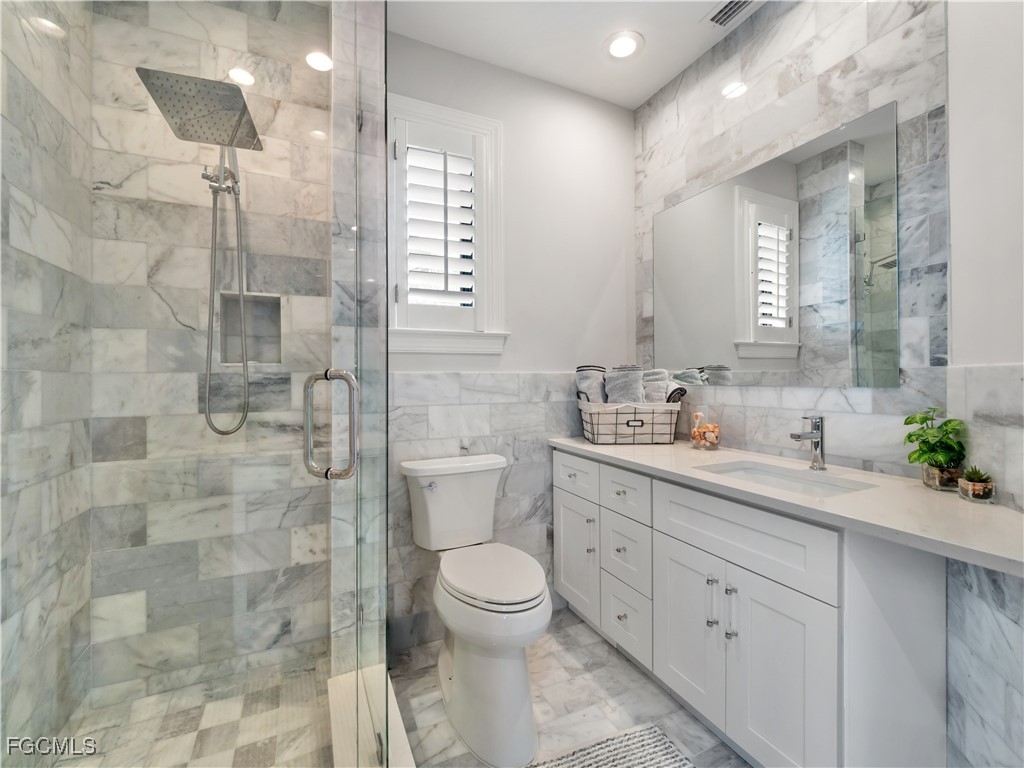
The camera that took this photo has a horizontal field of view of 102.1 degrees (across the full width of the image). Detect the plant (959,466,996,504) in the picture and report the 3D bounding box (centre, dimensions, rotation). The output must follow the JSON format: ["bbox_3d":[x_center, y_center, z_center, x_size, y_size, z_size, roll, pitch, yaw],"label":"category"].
[{"bbox_3d":[1.144,0.242,1.017,0.064,0.092,0.064,0,1,-25],"label":"plant"}]

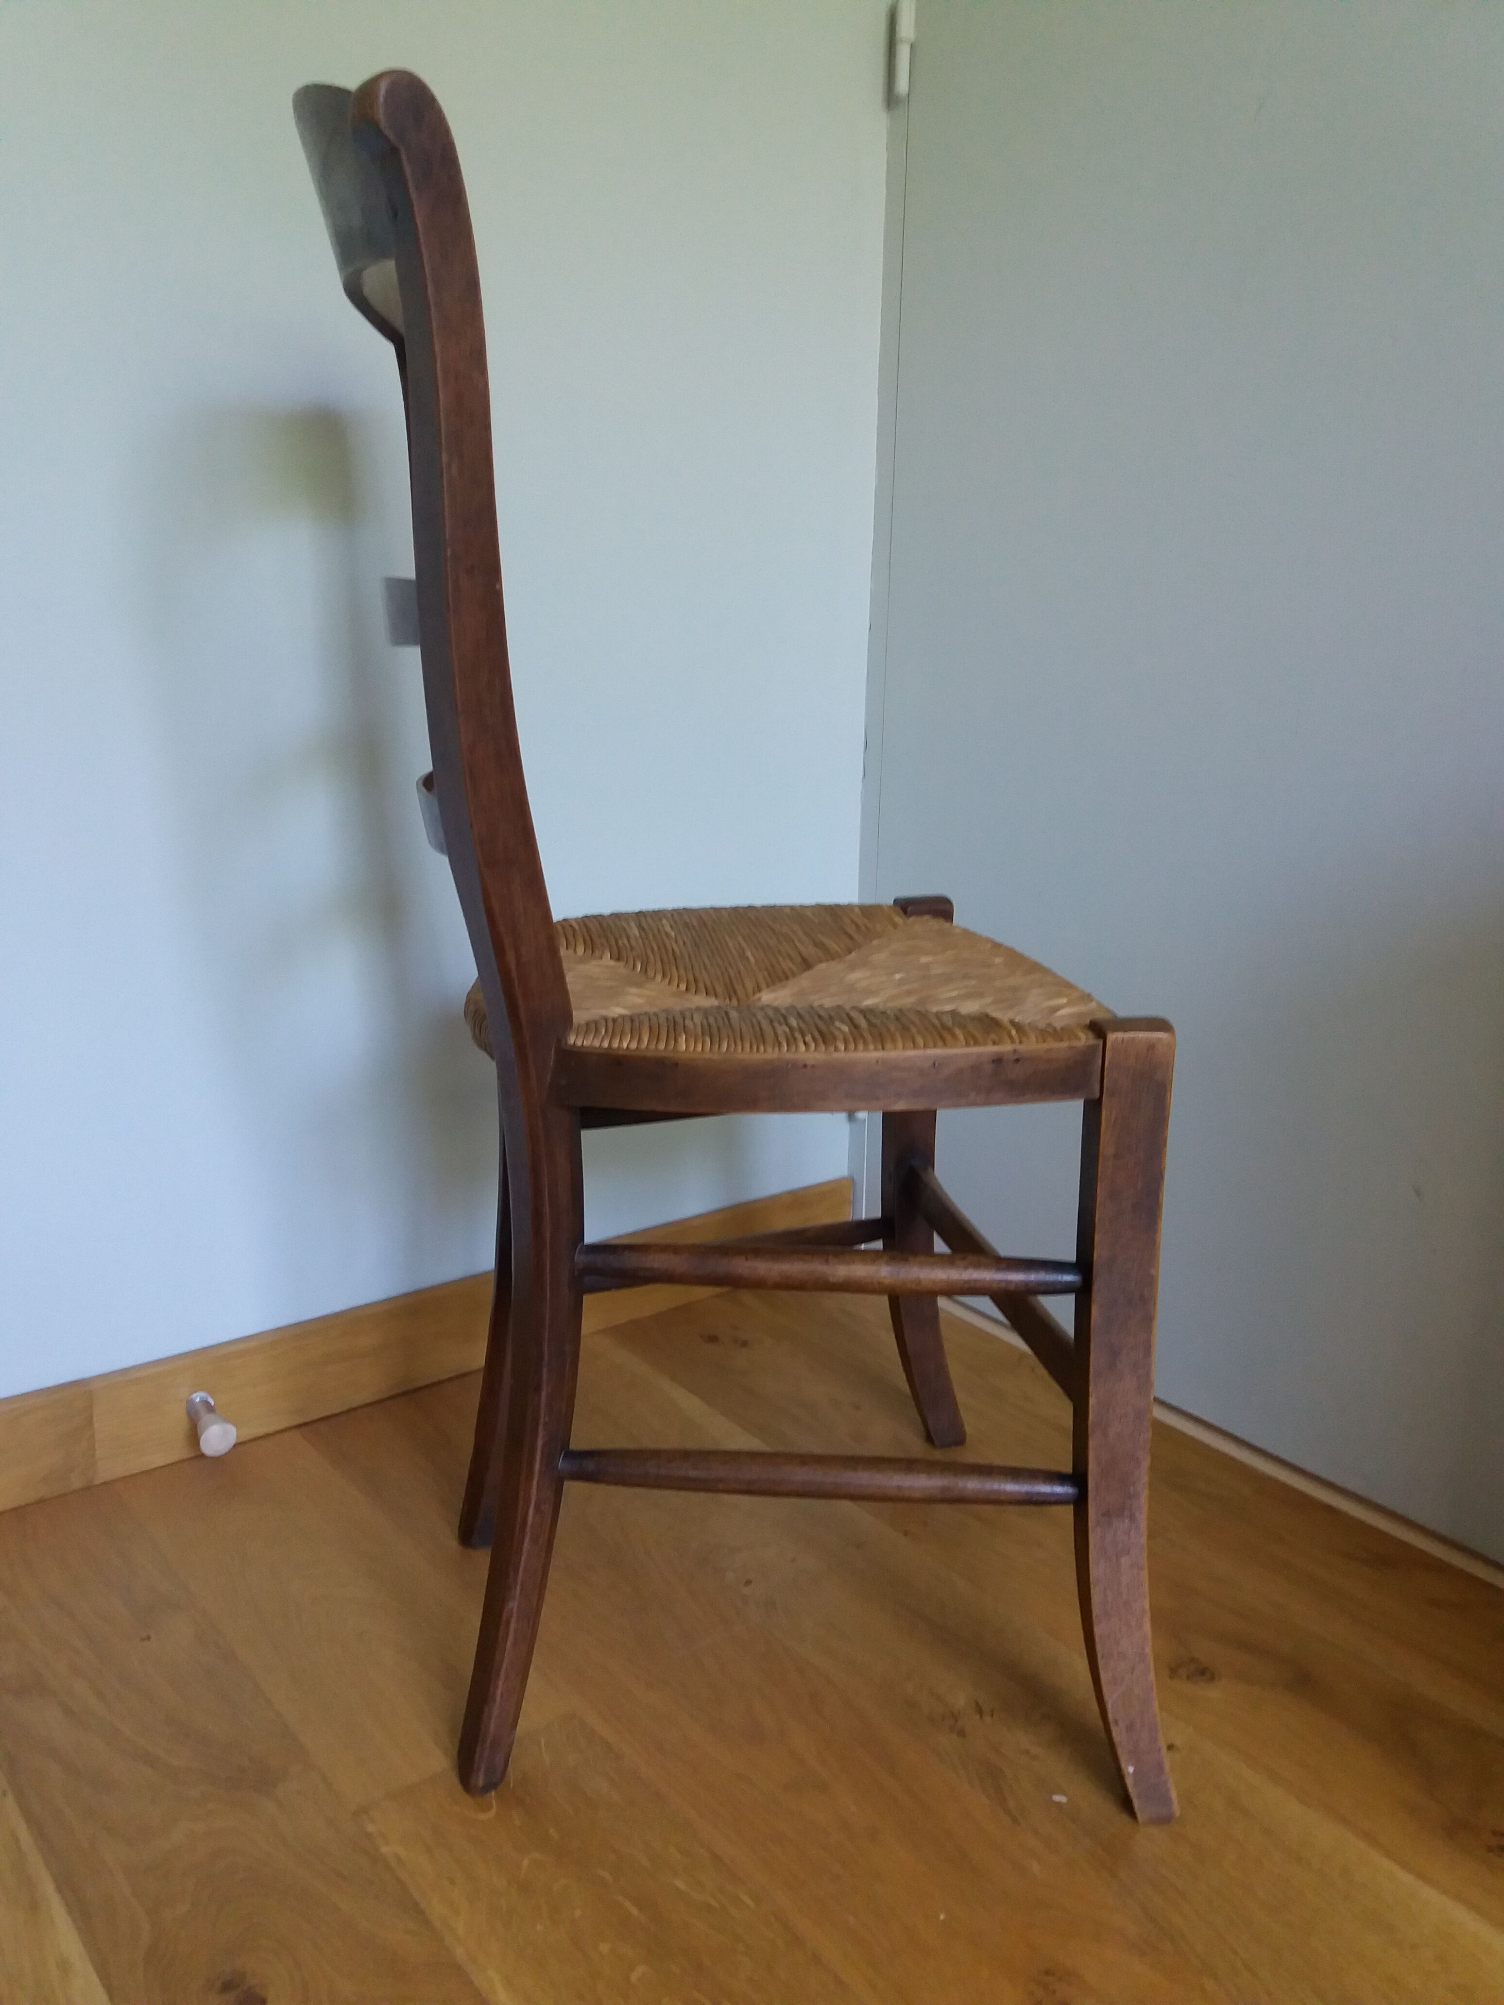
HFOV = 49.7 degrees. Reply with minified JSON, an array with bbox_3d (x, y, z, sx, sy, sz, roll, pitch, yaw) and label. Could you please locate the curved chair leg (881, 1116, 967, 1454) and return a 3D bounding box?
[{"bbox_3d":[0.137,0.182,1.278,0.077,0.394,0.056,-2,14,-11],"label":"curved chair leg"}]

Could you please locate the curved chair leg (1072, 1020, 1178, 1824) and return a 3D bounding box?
[{"bbox_3d":[0.210,0.240,0.900,0.075,0.467,0.056,-2,14,-11],"label":"curved chair leg"}]

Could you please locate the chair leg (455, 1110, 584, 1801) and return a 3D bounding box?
[{"bbox_3d":[-0.130,0.252,0.905,0.073,0.427,0.041,-2,14,-11],"label":"chair leg"}]

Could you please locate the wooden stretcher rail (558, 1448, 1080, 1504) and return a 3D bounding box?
[{"bbox_3d":[0.039,0.268,0.917,0.295,0.022,0.022,2,14,2],"label":"wooden stretcher rail"}]

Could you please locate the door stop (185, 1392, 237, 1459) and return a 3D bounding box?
[{"bbox_3d":[-0.429,0.333,1.285,0.029,0.029,0.049,-9,24,-34],"label":"door stop"}]

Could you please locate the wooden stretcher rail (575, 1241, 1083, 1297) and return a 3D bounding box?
[{"bbox_3d":[0.043,0.145,0.888,0.279,0.024,0.024,2,14,2],"label":"wooden stretcher rail"}]

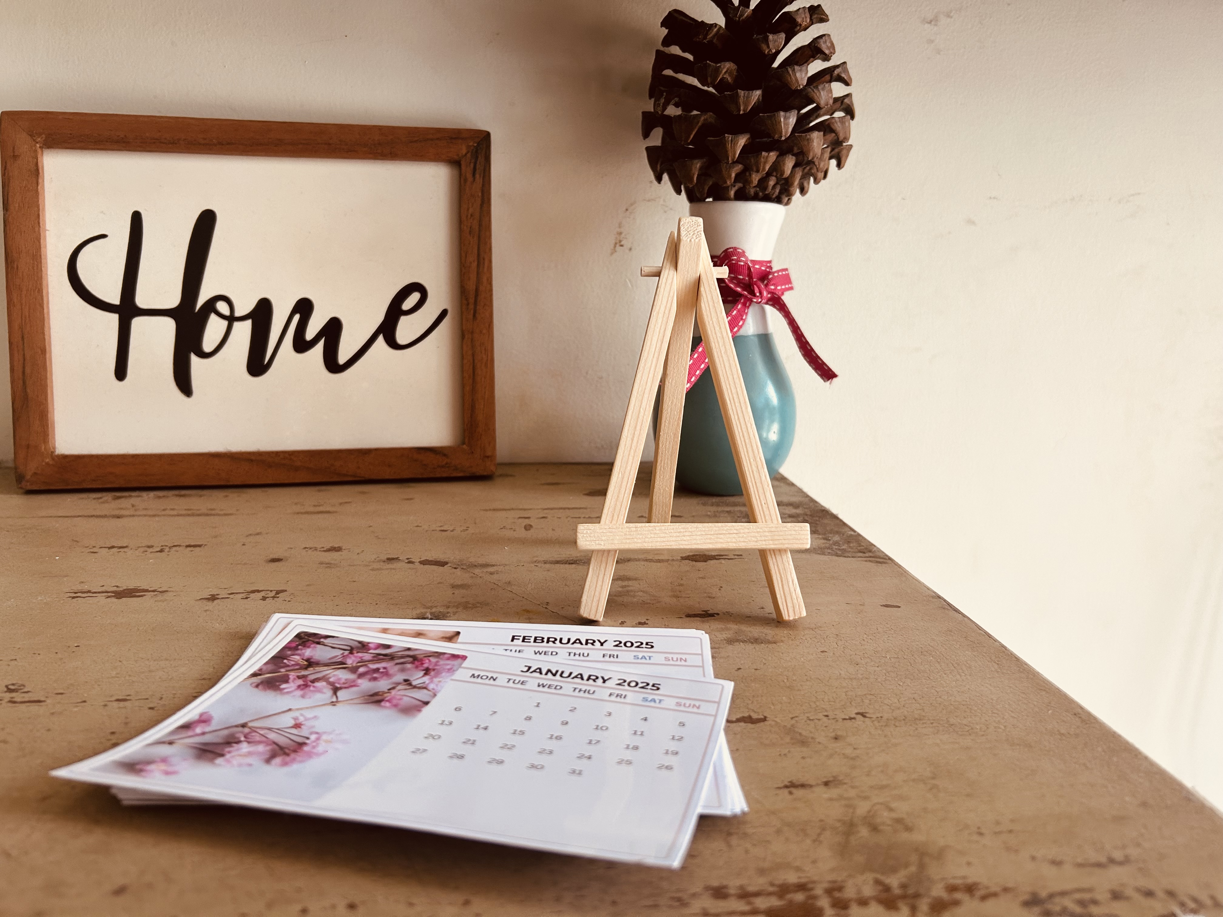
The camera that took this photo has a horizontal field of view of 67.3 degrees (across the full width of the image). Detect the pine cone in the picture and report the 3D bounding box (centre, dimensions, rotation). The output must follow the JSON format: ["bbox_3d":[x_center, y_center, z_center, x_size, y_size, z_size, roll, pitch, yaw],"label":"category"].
[{"bbox_3d":[0.064,-0.176,0.430,0.101,0.116,0.101,1,12,0],"label":"pine cone"}]

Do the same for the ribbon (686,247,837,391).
[{"bbox_3d":[0.066,-0.068,0.441,0.086,0.066,0.053,-2,13,-12],"label":"ribbon"}]

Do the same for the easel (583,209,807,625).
[{"bbox_3d":[0.025,-0.020,0.329,0.076,0.129,0.088,0,13,-4],"label":"easel"}]

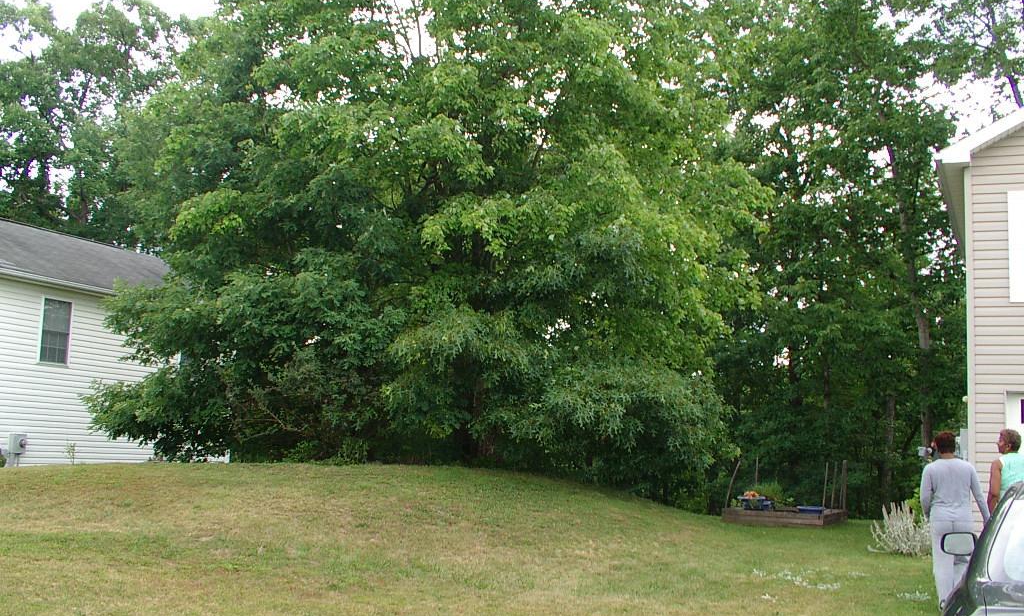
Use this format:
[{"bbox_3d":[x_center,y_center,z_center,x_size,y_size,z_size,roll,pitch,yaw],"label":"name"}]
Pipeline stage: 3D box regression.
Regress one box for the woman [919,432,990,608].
[{"bbox_3d":[4.130,1.975,10.470,0.610,1.660,0.400,-1,-8,21],"label":"woman"}]

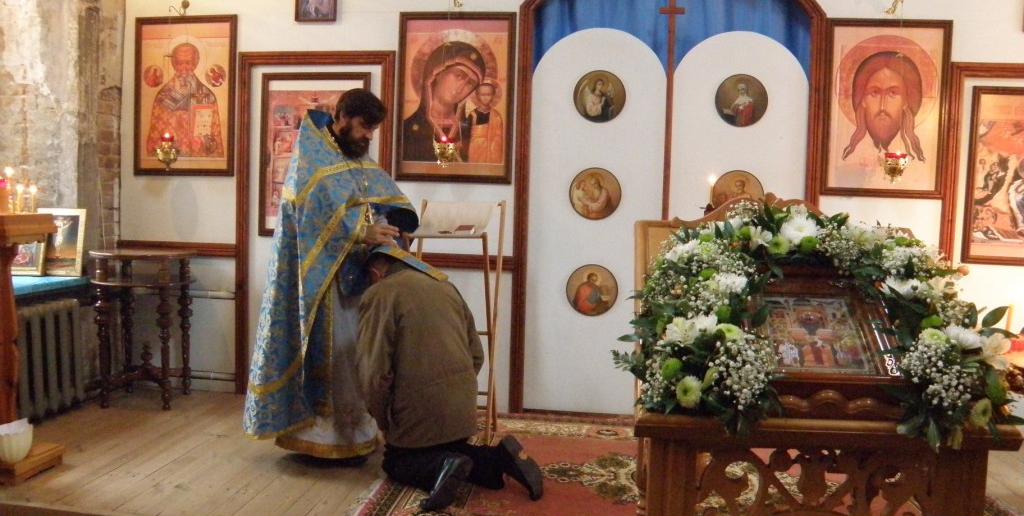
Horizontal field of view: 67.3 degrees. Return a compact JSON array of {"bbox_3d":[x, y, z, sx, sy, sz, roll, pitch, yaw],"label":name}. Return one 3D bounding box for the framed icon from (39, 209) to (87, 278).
[{"bbox_3d":[-2.629,-0.090,4.483,0.270,0.385,0.030,2,-4,-3],"label":"framed icon"}]

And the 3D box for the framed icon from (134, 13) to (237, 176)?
[{"bbox_3d":[-1.935,-0.952,4.527,0.655,0.950,0.035,2,4,7],"label":"framed icon"}]

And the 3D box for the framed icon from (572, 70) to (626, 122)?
[{"bbox_3d":[0.504,-0.923,4.404,0.300,0.300,0.020,2,4,7],"label":"framed icon"}]

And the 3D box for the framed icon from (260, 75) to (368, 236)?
[{"bbox_3d":[-1.146,-0.590,4.436,0.655,0.950,0.035,2,4,7],"label":"framed icon"}]

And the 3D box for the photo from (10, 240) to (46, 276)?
[{"bbox_3d":[-2.780,-0.026,4.377,0.230,0.270,0.025,2,-4,-3],"label":"photo"}]

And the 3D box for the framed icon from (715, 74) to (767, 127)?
[{"bbox_3d":[1.236,-0.846,4.152,0.285,0.285,0.020,2,4,7],"label":"framed icon"}]

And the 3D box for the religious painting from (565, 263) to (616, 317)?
[{"bbox_3d":[0.469,0.189,4.476,0.300,0.300,0.020,2,4,7],"label":"religious painting"}]

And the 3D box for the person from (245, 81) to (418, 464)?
[{"bbox_3d":[-0.850,0.090,3.600,0.680,1.740,0.590,4,5,29],"label":"person"}]

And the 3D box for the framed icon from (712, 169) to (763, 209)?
[{"bbox_3d":[1.224,-0.334,4.188,0.285,0.285,0.020,2,4,7],"label":"framed icon"}]

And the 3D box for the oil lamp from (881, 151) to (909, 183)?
[{"bbox_3d":[2.002,-0.479,4.025,0.130,0.165,0.130,2,4,7],"label":"oil lamp"}]

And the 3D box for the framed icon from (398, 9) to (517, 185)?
[{"bbox_3d":[-0.326,-0.936,4.498,0.695,0.990,0.040,2,4,7],"label":"framed icon"}]

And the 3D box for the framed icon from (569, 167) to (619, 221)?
[{"bbox_3d":[0.484,-0.368,4.440,0.300,0.300,0.020,2,4,7],"label":"framed icon"}]

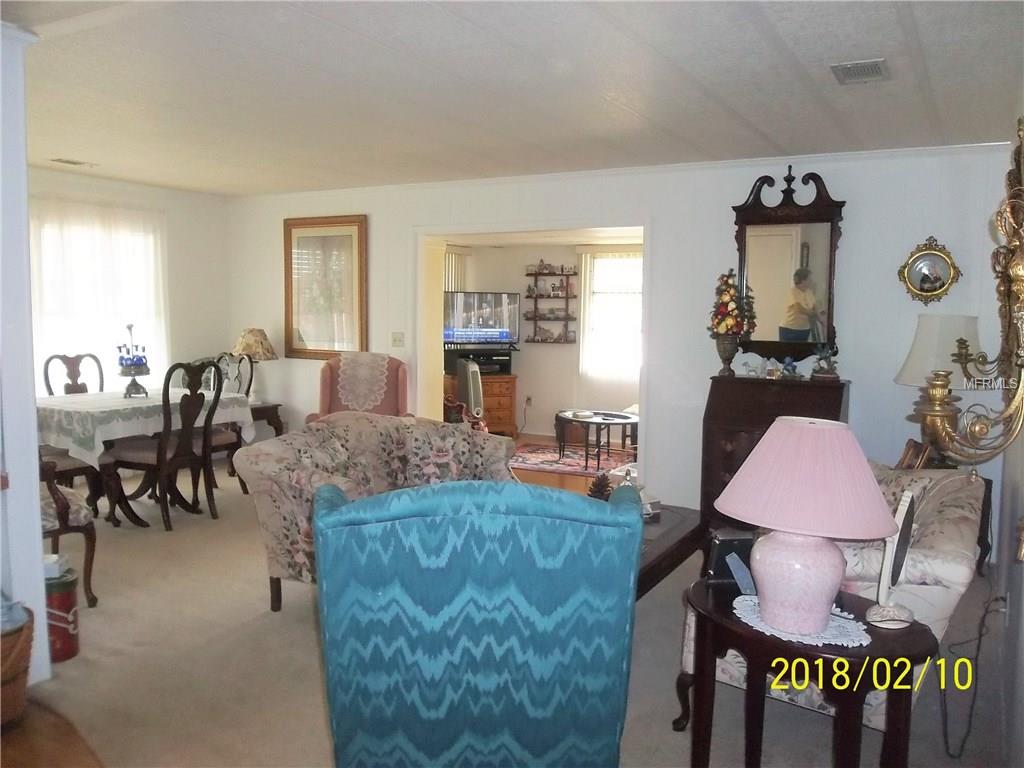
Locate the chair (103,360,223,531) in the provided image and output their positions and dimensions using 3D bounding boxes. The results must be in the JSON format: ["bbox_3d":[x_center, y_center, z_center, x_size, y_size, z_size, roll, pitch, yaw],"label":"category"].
[{"bbox_3d":[-2.251,0.381,5.275,0.550,1.050,0.550,4,6,30],"label":"chair"}]

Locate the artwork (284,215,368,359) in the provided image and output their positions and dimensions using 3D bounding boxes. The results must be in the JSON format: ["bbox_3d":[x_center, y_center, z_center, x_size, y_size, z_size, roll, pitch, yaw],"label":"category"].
[{"bbox_3d":[-1.675,-0.846,7.106,0.992,1.279,0.040,4,6,30],"label":"artwork"}]

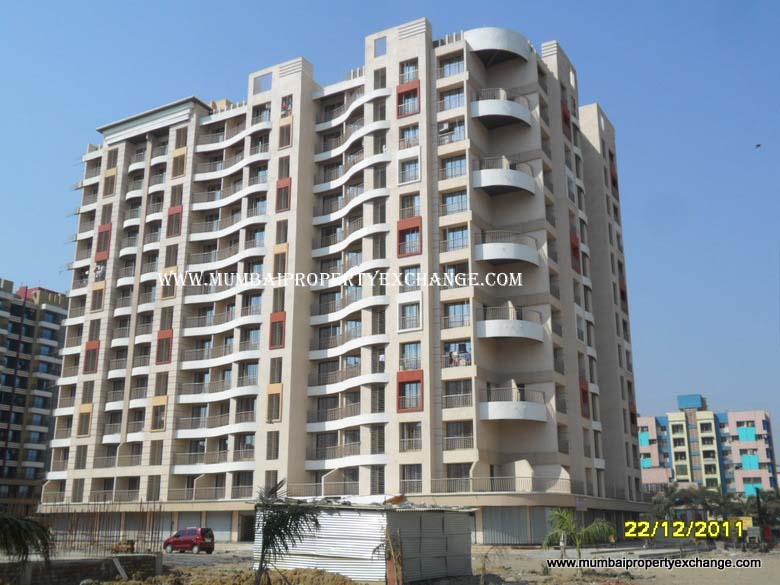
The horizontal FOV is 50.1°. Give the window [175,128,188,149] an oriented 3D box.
[{"bbox_3d":[-20.069,-14.877,80.629,1.430,2.100,0.180,-9,-19,28],"label":"window"}]

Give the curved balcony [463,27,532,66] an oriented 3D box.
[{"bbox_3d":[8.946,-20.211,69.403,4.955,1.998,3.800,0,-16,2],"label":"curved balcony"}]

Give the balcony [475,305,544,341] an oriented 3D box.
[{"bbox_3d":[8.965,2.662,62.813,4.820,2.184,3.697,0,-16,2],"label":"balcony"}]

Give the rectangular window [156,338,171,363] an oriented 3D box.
[{"bbox_3d":[-20.136,5.247,74.612,1.710,2.307,0.206,-9,-18,29],"label":"rectangular window"}]

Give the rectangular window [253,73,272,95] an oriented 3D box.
[{"bbox_3d":[-11.629,-19.103,76.756,2.040,1.870,0.220,-9,-19,28],"label":"rectangular window"}]

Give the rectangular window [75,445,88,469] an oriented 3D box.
[{"bbox_3d":[-27.711,14.828,74.984,1.450,2.049,0.150,-9,-18,28],"label":"rectangular window"}]

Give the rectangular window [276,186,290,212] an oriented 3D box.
[{"bbox_3d":[-9.206,-8.028,72.055,1.240,2.140,0.180,-9,-19,28],"label":"rectangular window"}]

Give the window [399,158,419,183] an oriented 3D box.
[{"bbox_3d":[1.576,-9.388,64.931,1.633,2.000,0.200,-9,-18,29],"label":"window"}]

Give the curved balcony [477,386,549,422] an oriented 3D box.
[{"bbox_3d":[8.545,8.198,59.185,4.932,2.100,3.420,2,-17,-6],"label":"curved balcony"}]

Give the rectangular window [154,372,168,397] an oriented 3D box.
[{"bbox_3d":[-19.527,7.838,71.289,1.420,2.050,0.200,-9,-19,29],"label":"rectangular window"}]

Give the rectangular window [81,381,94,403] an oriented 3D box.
[{"bbox_3d":[-27.892,9.259,77.059,1.322,2.085,0.203,-9,-19,28],"label":"rectangular window"}]

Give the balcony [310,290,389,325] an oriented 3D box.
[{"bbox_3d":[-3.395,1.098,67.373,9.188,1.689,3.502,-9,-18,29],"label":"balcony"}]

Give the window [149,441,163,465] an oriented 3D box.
[{"bbox_3d":[-19.875,13.698,71.189,1.399,2.078,0.197,-9,-19,28],"label":"window"}]

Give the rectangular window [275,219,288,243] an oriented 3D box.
[{"bbox_3d":[-9.033,-5.046,70.006,1.221,2.085,0.203,-9,-19,28],"label":"rectangular window"}]

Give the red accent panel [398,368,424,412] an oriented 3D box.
[{"bbox_3d":[1.491,7.161,60.169,2.140,2.976,0.220,-9,-18,29],"label":"red accent panel"}]

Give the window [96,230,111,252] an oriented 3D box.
[{"bbox_3d":[-28.251,-5.018,82.494,1.530,2.130,0.180,-9,-19,28],"label":"window"}]

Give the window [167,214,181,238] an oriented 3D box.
[{"bbox_3d":[-19.509,-6.082,75.418,1.450,2.200,0.200,-9,-19,29],"label":"window"}]

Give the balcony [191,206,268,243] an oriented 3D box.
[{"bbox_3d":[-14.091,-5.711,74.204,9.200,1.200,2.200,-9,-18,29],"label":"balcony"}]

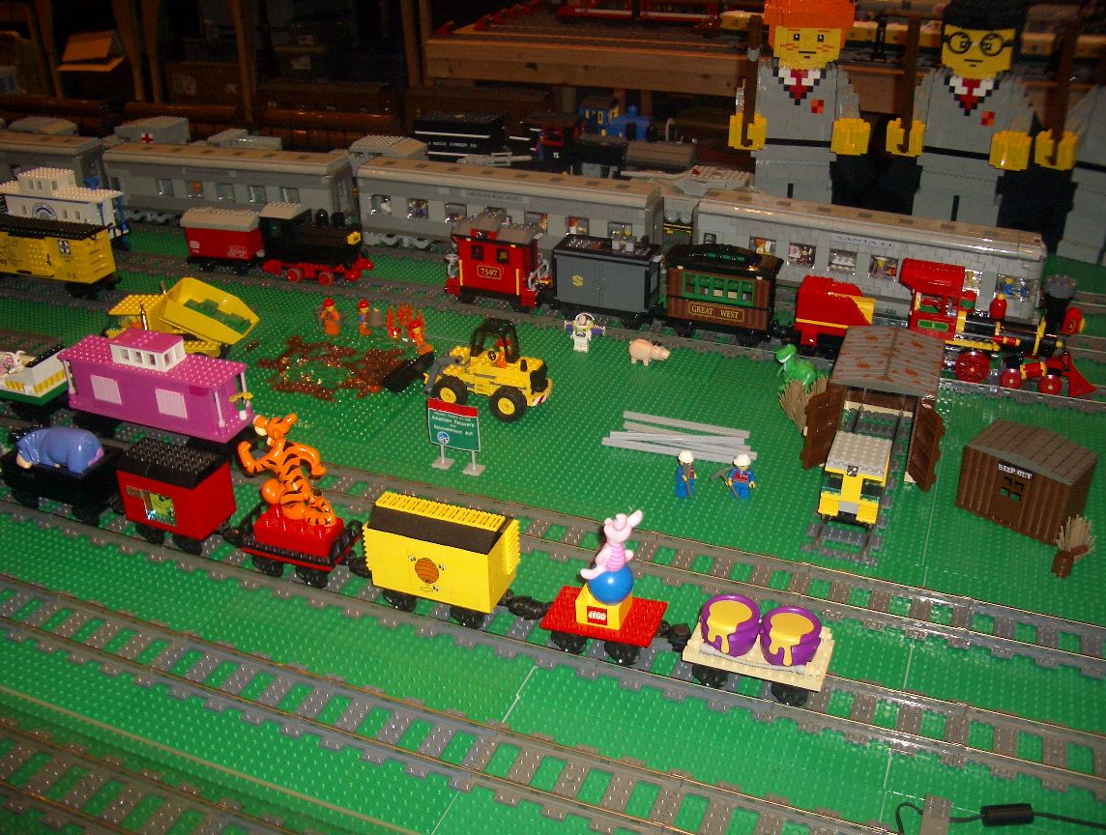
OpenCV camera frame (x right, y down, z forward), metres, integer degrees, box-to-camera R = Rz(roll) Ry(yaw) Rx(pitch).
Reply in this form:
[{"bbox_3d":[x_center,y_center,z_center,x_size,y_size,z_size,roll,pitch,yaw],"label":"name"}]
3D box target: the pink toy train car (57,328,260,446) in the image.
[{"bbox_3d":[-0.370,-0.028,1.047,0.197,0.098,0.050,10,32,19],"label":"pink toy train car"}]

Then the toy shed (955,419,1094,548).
[{"bbox_3d":[0.412,0.051,0.978,0.064,0.071,0.097,-26,38,-38],"label":"toy shed"}]

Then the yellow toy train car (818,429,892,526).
[{"bbox_3d":[0.260,0.053,0.965,0.049,0.054,0.068,10,31,19],"label":"yellow toy train car"}]

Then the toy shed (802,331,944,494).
[{"bbox_3d":[0.310,-0.018,1.064,0.126,0.102,0.148,10,31,19],"label":"toy shed"}]

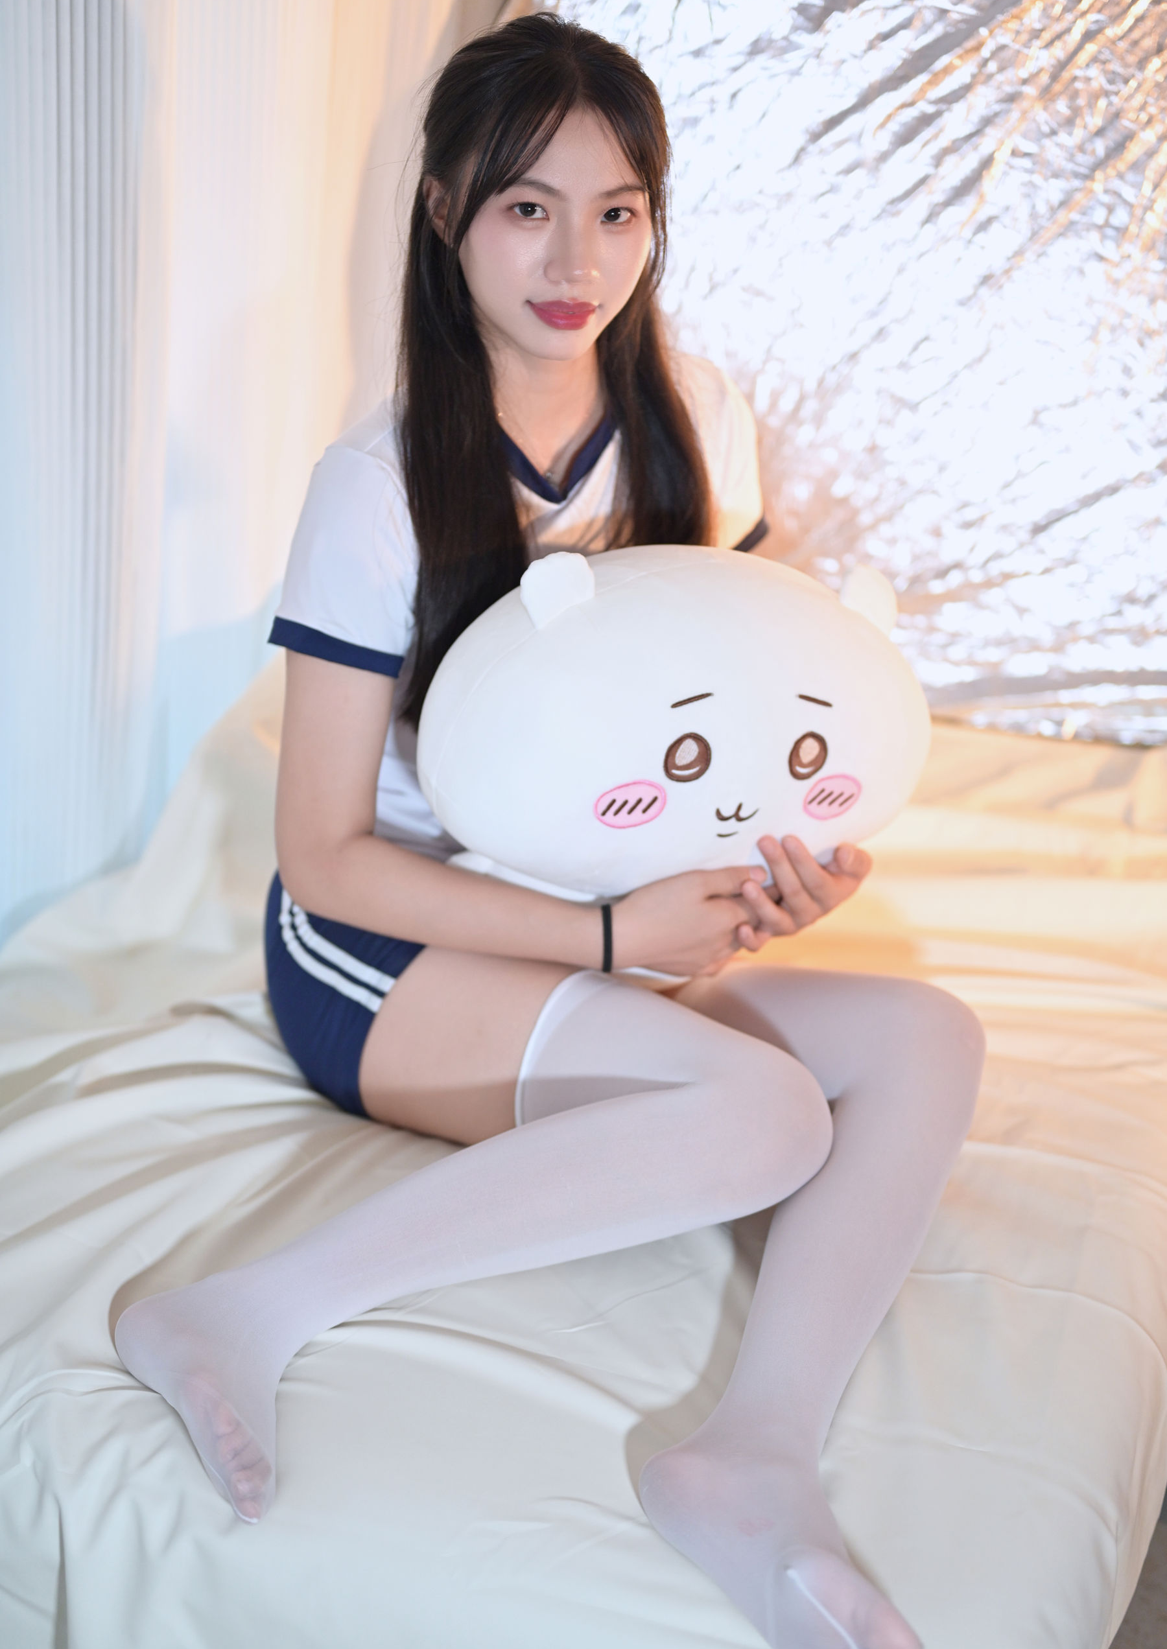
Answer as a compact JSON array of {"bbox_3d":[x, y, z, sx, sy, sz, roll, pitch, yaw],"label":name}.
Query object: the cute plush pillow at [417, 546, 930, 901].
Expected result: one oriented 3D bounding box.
[{"bbox_3d":[0.061,-0.062,1.640,0.360,0.260,0.250,-6,21,-24],"label":"cute plush pillow"}]

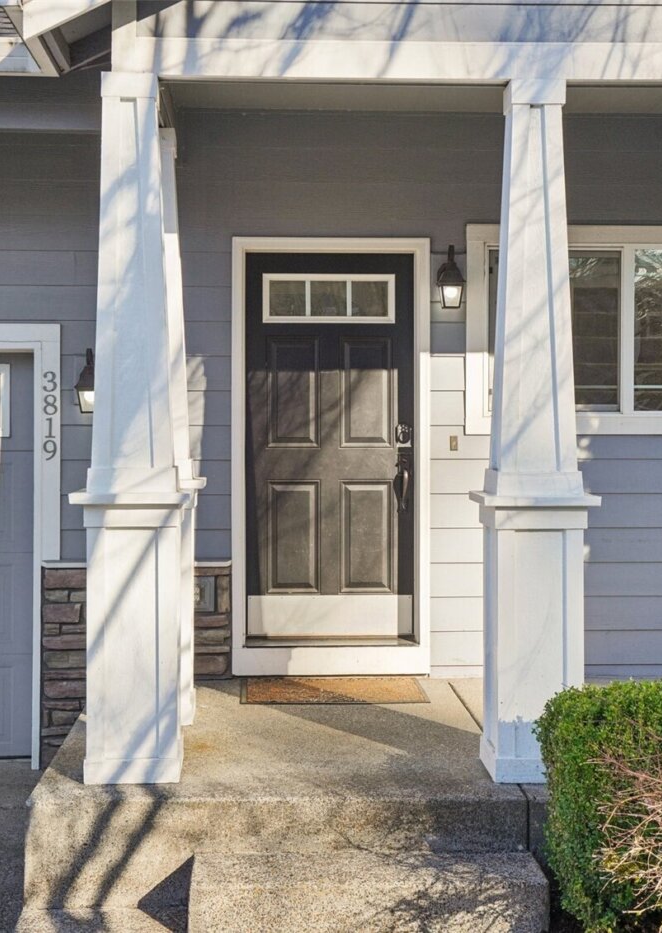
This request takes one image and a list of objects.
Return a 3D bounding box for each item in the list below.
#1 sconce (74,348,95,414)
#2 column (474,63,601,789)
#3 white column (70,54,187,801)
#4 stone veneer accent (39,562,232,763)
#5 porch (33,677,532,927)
[{"bbox_3d":[-1.214,-0.429,6.840,0.140,0.332,0.190,0,2,-3],"label":"sconce"},{"bbox_3d":[0.785,-0.139,5.266,0.436,2.641,0.436,0,2,-3],"label":"column"},{"bbox_3d":[-0.748,-0.141,5.195,0.436,2.645,0.436,0,2,-3],"label":"white column"},{"bbox_3d":[-1.000,1.014,6.961,0.981,1.053,0.080,0,2,-3],"label":"stone veneer accent"},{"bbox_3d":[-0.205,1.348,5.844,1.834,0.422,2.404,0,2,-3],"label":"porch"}]

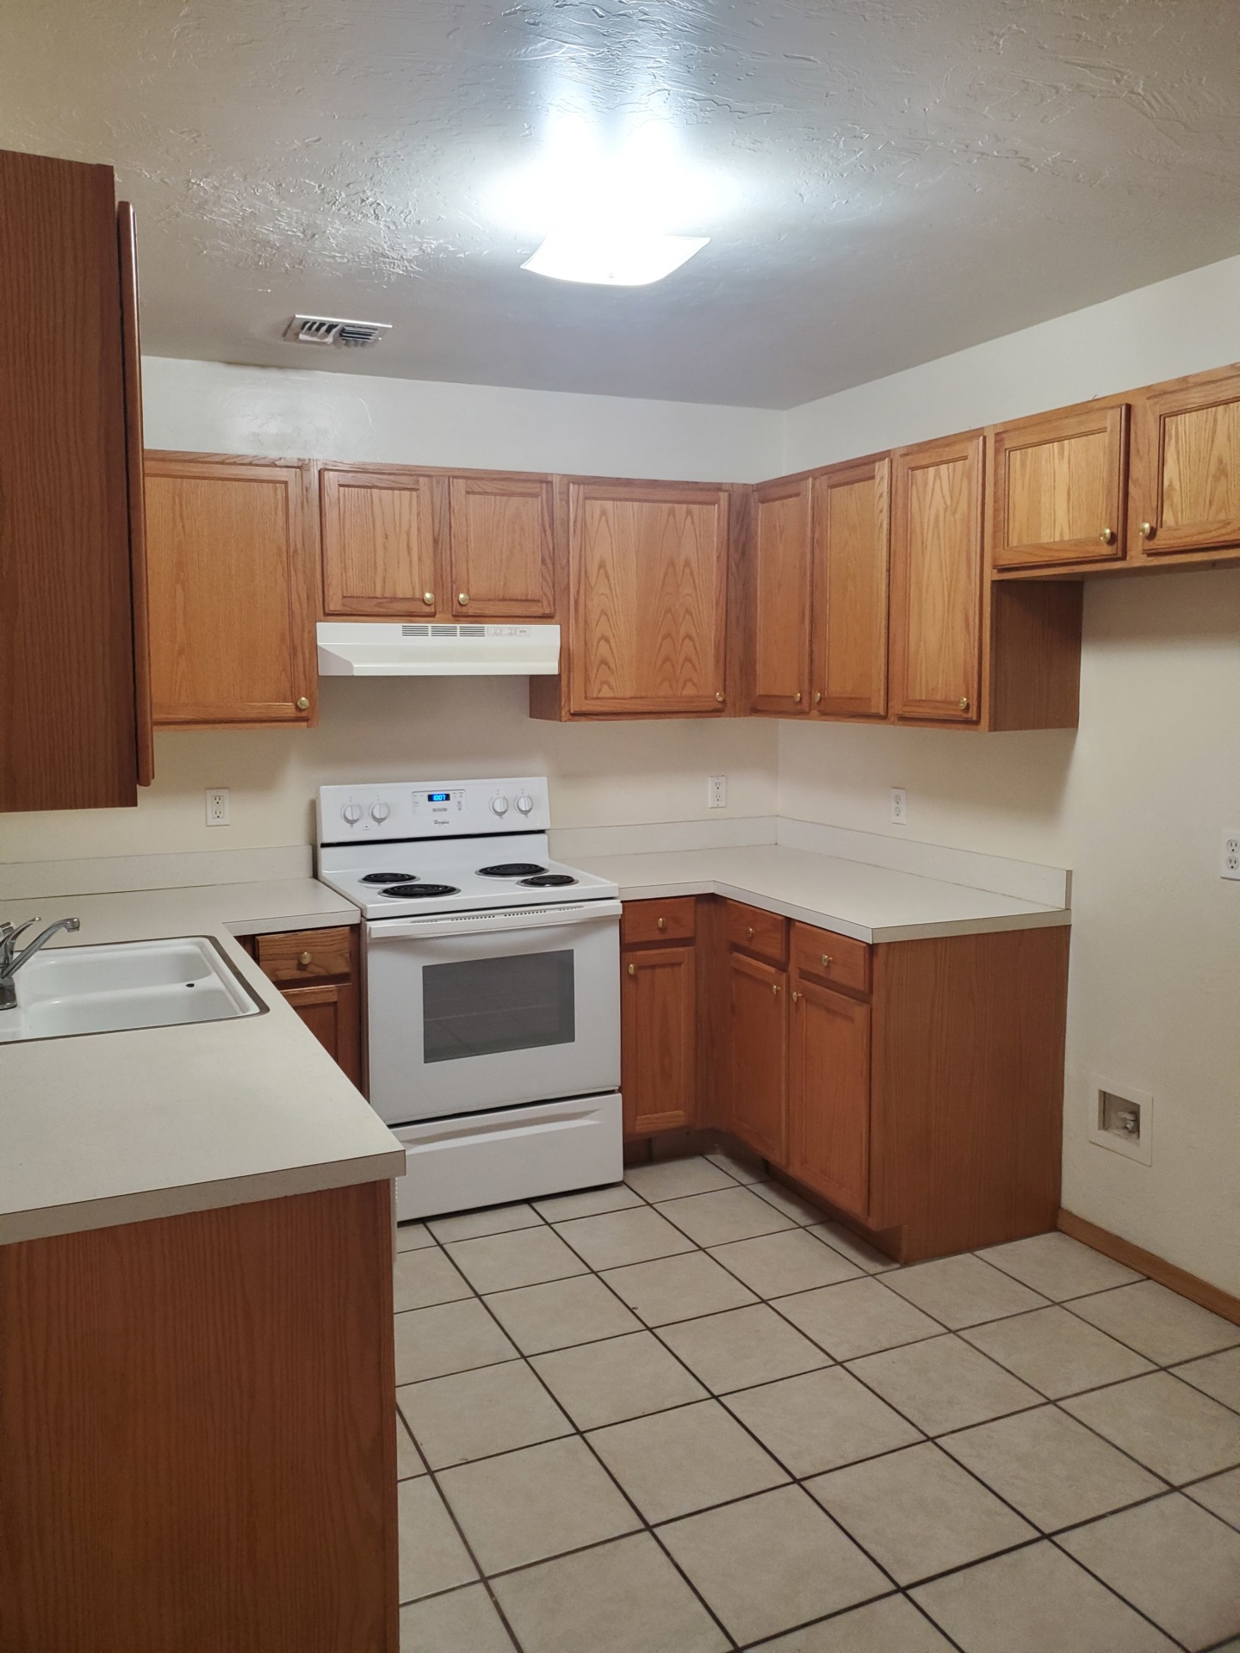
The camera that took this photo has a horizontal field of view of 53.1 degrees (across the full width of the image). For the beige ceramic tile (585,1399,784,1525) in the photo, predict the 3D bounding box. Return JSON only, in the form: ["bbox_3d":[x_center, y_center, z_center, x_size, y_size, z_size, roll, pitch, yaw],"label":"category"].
[{"bbox_3d":[0.130,1.243,2.432,0.304,0.010,0.304,-3,8,-25],"label":"beige ceramic tile"}]

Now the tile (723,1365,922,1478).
[{"bbox_3d":[0.415,1.226,2.563,0.305,0.010,0.305,-3,7,-25],"label":"tile"}]

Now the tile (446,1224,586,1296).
[{"bbox_3d":[-0.265,1.141,3.279,0.304,0.010,0.304,-3,8,-25],"label":"tile"}]

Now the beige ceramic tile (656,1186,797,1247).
[{"bbox_3d":[0.302,1.113,3.544,0.305,0.010,0.305,-3,7,-25],"label":"beige ceramic tile"}]

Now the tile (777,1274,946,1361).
[{"bbox_3d":[0.566,1.175,2.963,0.304,0.012,0.304,-3,7,-25],"label":"tile"}]

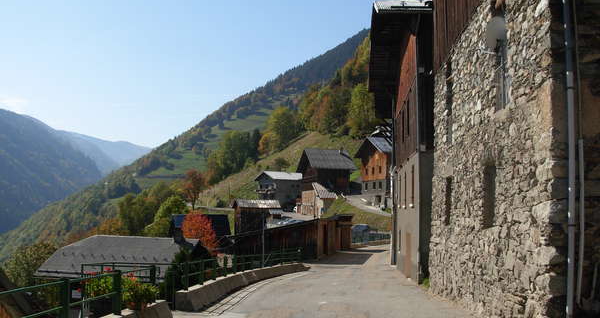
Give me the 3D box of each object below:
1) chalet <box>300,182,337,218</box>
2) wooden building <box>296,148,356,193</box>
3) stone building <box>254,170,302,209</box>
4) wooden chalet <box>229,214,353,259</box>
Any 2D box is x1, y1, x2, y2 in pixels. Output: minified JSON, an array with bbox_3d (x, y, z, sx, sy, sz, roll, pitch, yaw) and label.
[{"bbox_3d":[3.755,8.098,129.666,4.600,6.570,6.300,4,-6,-40],"label":"chalet"},{"bbox_3d":[5.564,2.937,140.448,9.900,9.820,9.500,2,-5,-21],"label":"wooden building"},{"bbox_3d":[-3.277,7.525,154.374,11.000,9.120,8.800,3,-5,-28],"label":"stone building"},{"bbox_3d":[-0.313,6.110,53.608,6.700,3.250,14.800,-1,-5,12],"label":"wooden chalet"}]

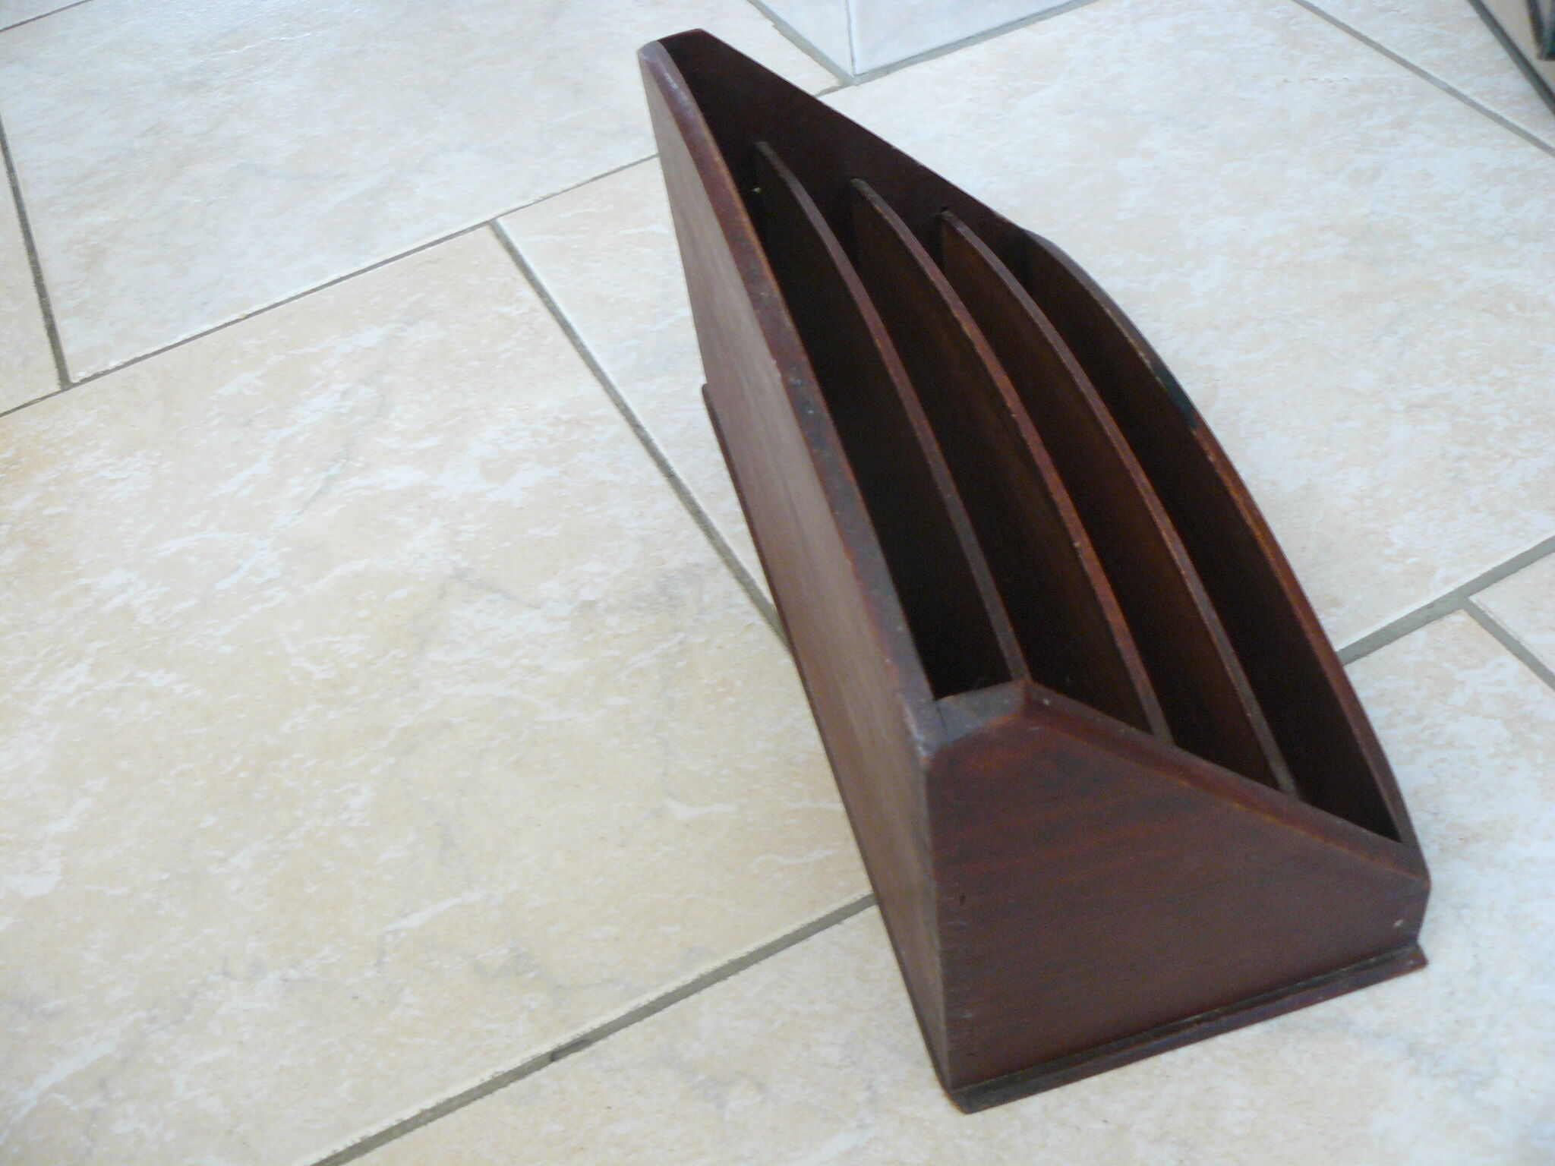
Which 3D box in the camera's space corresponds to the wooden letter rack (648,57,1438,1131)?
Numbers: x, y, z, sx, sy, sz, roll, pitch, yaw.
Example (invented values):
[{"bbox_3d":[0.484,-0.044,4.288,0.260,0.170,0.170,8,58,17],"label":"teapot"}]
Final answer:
[{"bbox_3d":[0.067,-0.040,0.497,0.139,0.162,0.324,-16,47,-5],"label":"wooden letter rack"}]

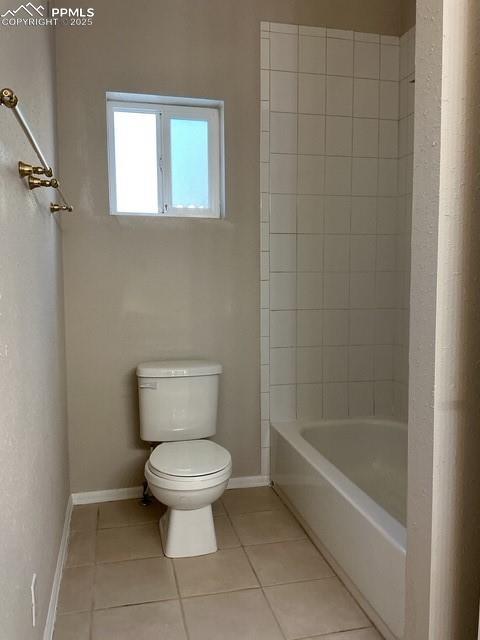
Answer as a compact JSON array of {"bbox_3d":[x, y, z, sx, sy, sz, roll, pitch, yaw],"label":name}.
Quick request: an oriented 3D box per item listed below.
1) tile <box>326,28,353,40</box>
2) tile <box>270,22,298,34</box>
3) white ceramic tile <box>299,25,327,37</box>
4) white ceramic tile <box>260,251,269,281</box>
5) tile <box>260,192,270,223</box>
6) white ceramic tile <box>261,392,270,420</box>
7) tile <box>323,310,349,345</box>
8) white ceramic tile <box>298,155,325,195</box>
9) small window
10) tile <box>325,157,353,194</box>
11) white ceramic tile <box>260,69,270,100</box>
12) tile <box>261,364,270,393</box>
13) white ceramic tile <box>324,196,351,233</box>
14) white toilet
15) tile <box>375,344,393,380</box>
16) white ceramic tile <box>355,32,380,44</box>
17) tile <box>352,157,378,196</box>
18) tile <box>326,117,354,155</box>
[{"bbox_3d":[0.522,-1.493,2.803,0.152,0.049,0.010,-2,6,-13],"label":"tile"},{"bbox_3d":[0.222,-1.475,2.718,0.150,0.044,0.010,-2,6,-13],"label":"tile"},{"bbox_3d":[0.370,-1.479,2.753,0.150,0.044,0.010,-2,6,-13],"label":"white ceramic tile"},{"bbox_3d":[0.133,-0.286,2.830,0.046,0.150,0.010,-2,6,-14],"label":"white ceramic tile"},{"bbox_3d":[0.130,-0.590,2.807,0.050,0.152,0.010,-2,6,-13],"label":"tile"},{"bbox_3d":[0.137,0.470,2.905,0.046,0.150,0.010,-2,6,-14],"label":"white ceramic tile"},{"bbox_3d":[0.531,0.041,2.986,0.152,0.203,0.010,-1,5,-12],"label":"tile"},{"bbox_3d":[0.376,-0.769,2.846,0.152,0.203,0.010,-2,6,-13],"label":"white ceramic tile"},{"bbox_3d":[-0.370,-0.807,2.696,0.570,0.576,0.110,-2,6,-13],"label":"small window"},{"bbox_3d":[0.529,-0.772,2.880,0.152,0.203,0.010,-2,6,-14],"label":"tile"},{"bbox_3d":[0.128,-1.197,2.745,0.049,0.150,0.010,-2,6,-13],"label":"white ceramic tile"},{"bbox_3d":[0.138,0.319,2.927,0.055,0.152,0.010,-1,5,-12],"label":"tile"},{"bbox_3d":[0.528,-0.570,2.899,0.151,0.202,0.009,-1,5,-13],"label":"white ceramic tile"},{"bbox_3d":[-0.233,0.593,2.421,0.430,0.720,0.730,-1,5,-13],"label":"white toilet"},{"bbox_3d":[0.817,0.240,3.058,0.117,0.203,0.010,-2,6,-13],"label":"tile"},{"bbox_3d":[0.672,-1.499,2.849,0.151,0.050,0.009,-1,5,-13],"label":"white ceramic tile"},{"bbox_3d":[0.677,-0.778,2.915,0.151,0.202,0.009,-1,5,-13],"label":"tile"},{"bbox_3d":[0.529,-0.977,2.863,0.151,0.203,0.010,-2,6,-13],"label":"tile"}]

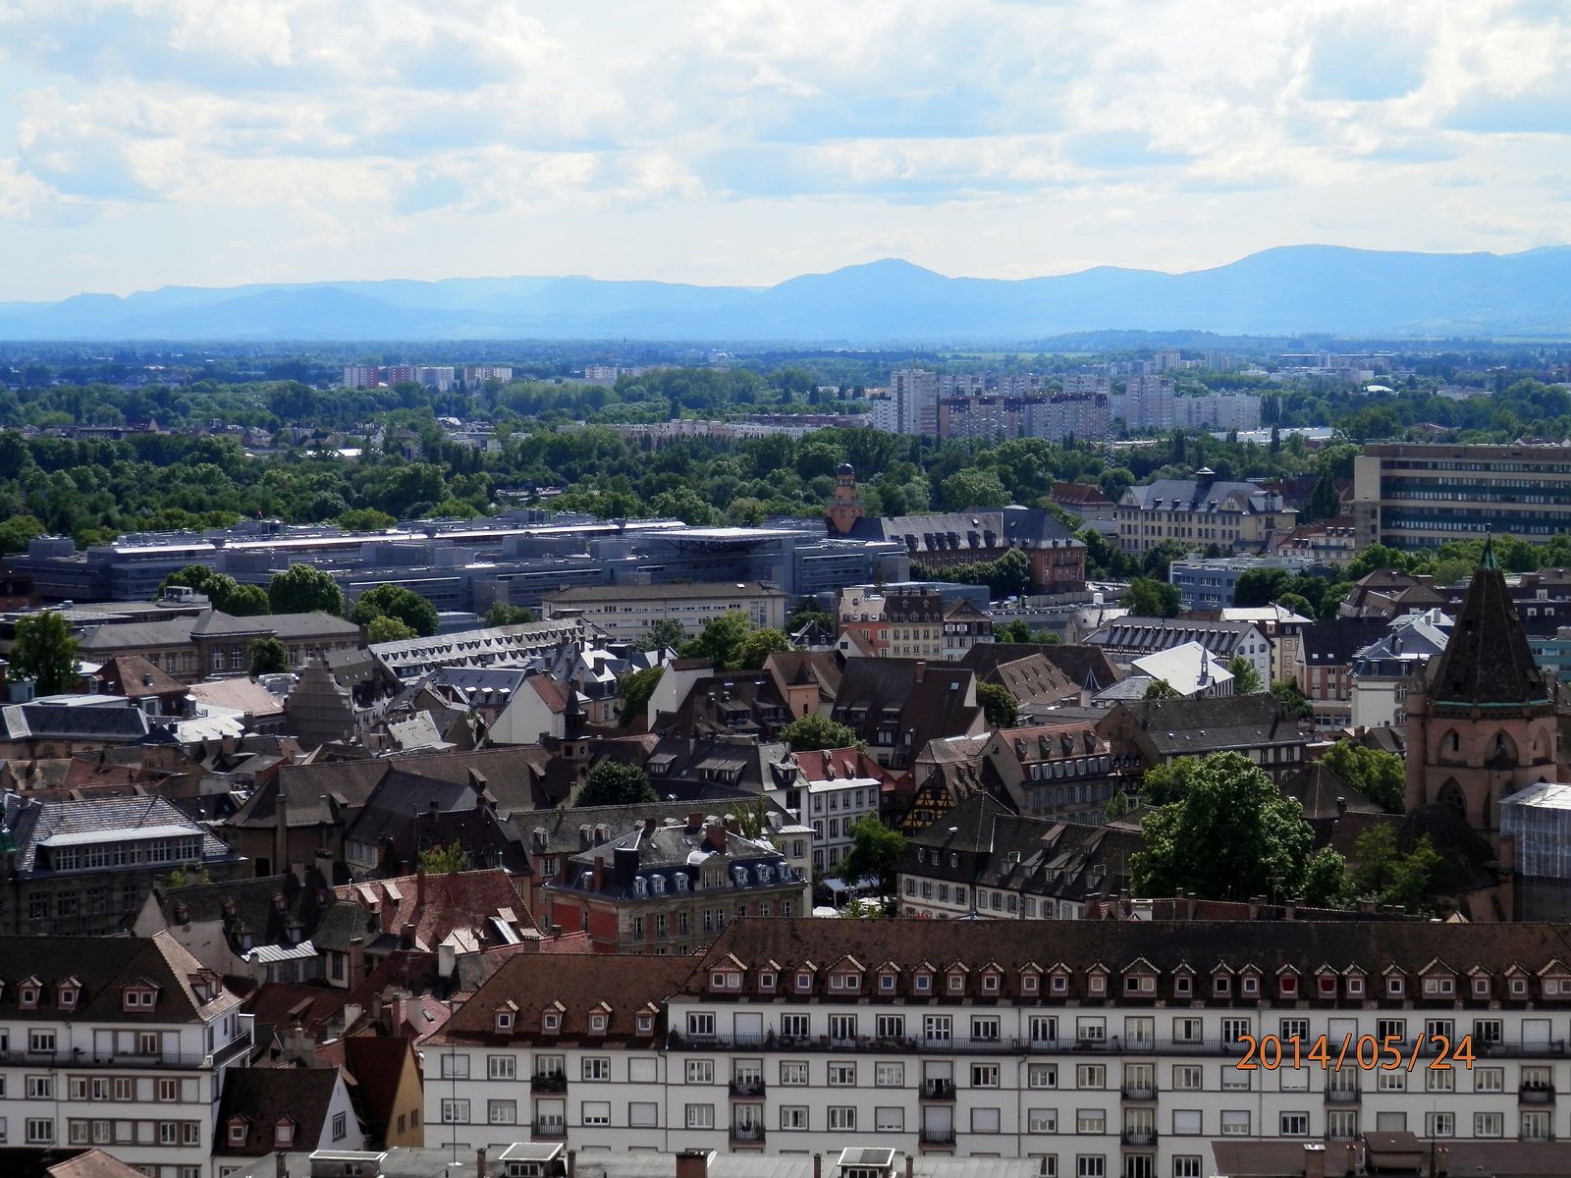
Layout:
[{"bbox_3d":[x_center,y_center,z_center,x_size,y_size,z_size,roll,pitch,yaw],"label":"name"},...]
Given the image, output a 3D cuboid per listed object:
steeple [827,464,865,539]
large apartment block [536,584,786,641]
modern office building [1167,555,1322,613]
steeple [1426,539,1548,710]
[{"bbox_3d":[15.030,-22.540,1008.590,8.800,18.140,8.800,-3,5,-37],"label":"steeple"},{"bbox_3d":[-25.750,6.190,842.450,49.000,13.800,13.500,-1,4,-17],"label":"large apartment block"},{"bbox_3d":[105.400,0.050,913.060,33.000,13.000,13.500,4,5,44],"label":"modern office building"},{"bbox_3d":[71.600,3.040,406.800,12.200,16.480,12.200,0,4,-1],"label":"steeple"}]

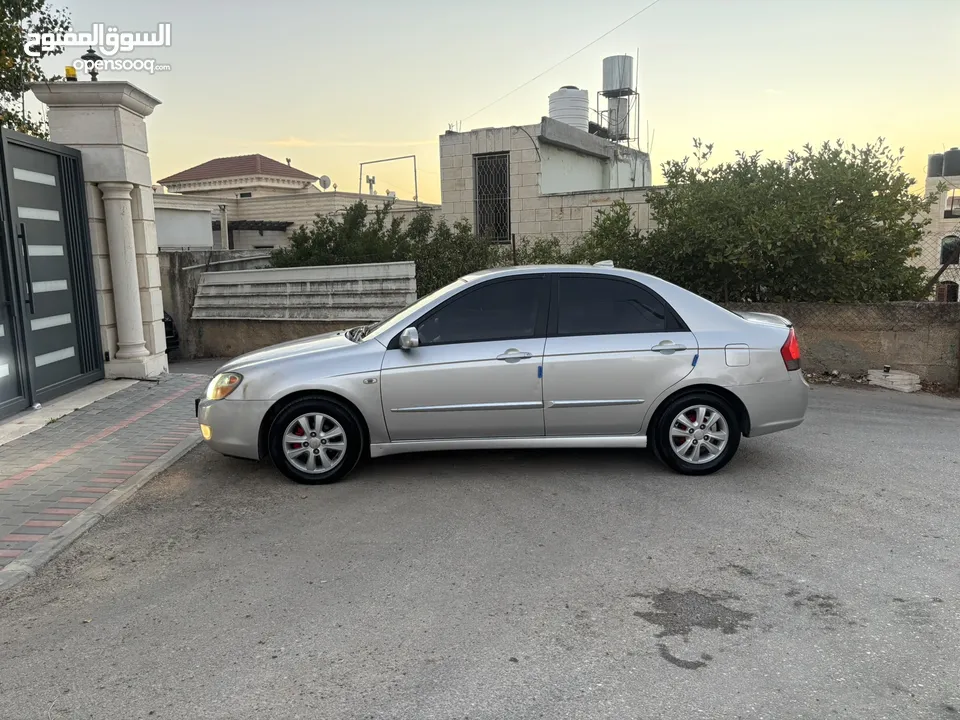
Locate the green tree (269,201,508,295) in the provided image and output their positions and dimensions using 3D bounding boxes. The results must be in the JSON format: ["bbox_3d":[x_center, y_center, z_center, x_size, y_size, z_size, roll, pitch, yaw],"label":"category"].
[{"bbox_3d":[-1.485,-1.765,11.700,3.700,1.850,2.400,-2,9,0],"label":"green tree"}]

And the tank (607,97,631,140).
[{"bbox_3d":[4.115,-7.215,21.500,0.560,1.150,0.560,-2,9,0],"label":"tank"}]

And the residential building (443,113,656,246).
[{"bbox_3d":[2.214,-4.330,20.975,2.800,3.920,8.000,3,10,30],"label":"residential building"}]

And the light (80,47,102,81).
[{"bbox_3d":[-4.445,-3.358,8.250,0.250,0.460,0.250,-2,9,0],"label":"light"}]

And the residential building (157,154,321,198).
[{"bbox_3d":[-15.342,-11.195,46.000,9.000,4.600,5.600,3,10,28],"label":"residential building"}]

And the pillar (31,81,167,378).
[{"bbox_3d":[-4.370,-1.454,8.610,1.020,3.310,1.020,-2,9,-4],"label":"pillar"}]

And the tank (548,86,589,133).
[{"bbox_3d":[2.320,-6.539,18.900,1.050,1.300,1.050,-2,9,0],"label":"tank"}]

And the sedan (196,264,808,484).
[{"bbox_3d":[0.186,-0.005,5.580,4.480,1.470,1.740,0,7,-7],"label":"sedan"}]

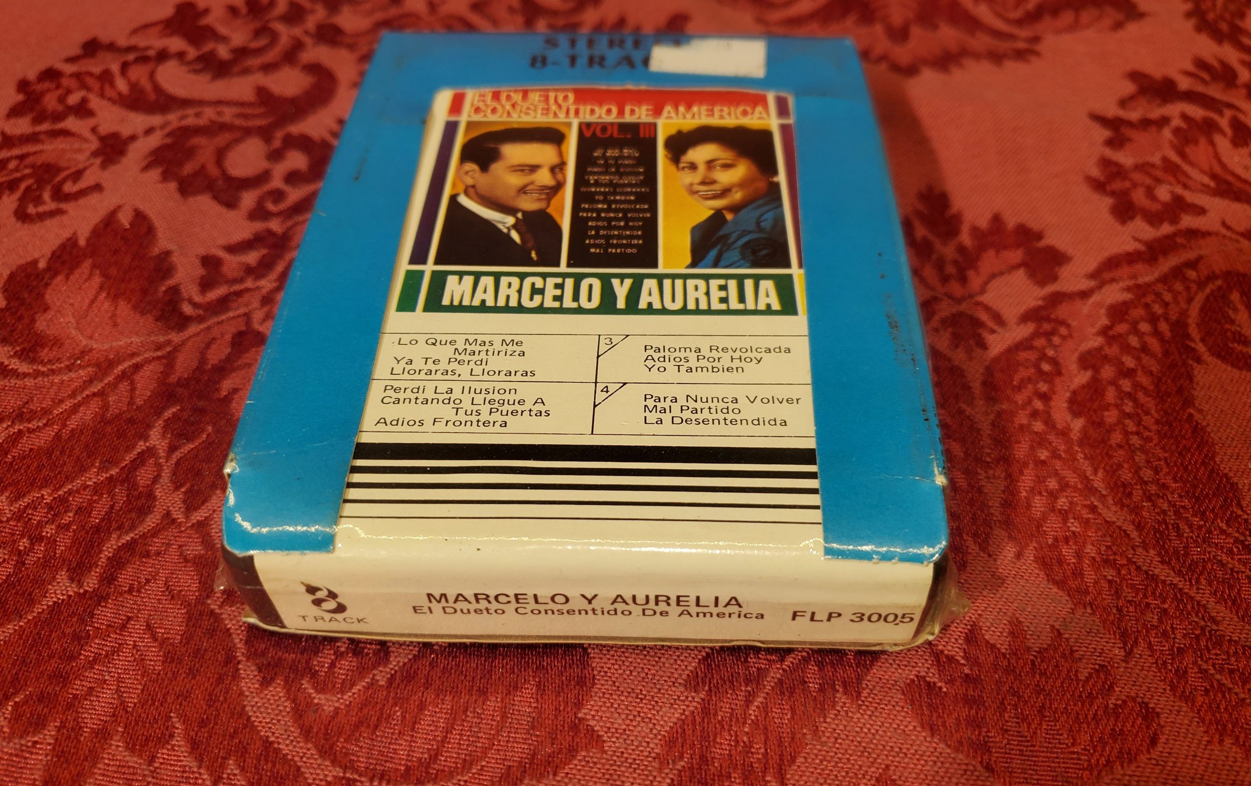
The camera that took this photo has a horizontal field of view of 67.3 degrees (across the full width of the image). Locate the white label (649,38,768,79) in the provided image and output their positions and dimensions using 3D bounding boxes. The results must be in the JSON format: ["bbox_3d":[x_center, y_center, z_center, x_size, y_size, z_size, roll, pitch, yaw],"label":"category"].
[{"bbox_3d":[0.018,-0.072,0.201,0.024,0.001,0.014,5,52,5],"label":"white label"}]

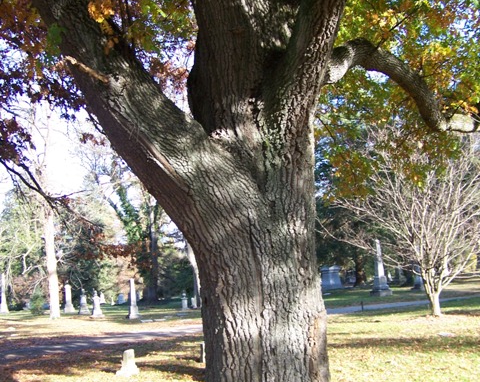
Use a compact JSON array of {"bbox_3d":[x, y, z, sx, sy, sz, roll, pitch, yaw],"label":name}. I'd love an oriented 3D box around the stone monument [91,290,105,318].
[{"bbox_3d":[-7.199,5.731,32.855,0.530,1.380,0.530,0,-8,-27],"label":"stone monument"}]

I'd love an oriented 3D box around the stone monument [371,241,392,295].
[{"bbox_3d":[8.060,4.395,36.888,0.720,3.130,0.720,0,-8,-27],"label":"stone monument"}]

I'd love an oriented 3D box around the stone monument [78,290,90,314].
[{"bbox_3d":[-8.754,6.286,36.598,0.530,1.430,0.530,0,-8,-27],"label":"stone monument"}]

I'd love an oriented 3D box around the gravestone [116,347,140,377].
[{"bbox_3d":[-1.982,3.033,11.466,0.330,0.470,0.280,2,-9,-35],"label":"gravestone"}]

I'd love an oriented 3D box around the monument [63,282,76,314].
[{"bbox_3d":[-10.532,6.636,40.079,0.580,1.850,0.580,0,-8,-27],"label":"monument"}]

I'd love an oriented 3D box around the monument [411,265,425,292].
[{"bbox_3d":[11.051,5.402,40.184,0.550,1.700,0.550,0,-8,-27],"label":"monument"}]

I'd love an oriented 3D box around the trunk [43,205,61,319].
[{"bbox_3d":[-10.115,3.818,34.811,0.570,6.000,0.570,-4,-8,0],"label":"trunk"}]

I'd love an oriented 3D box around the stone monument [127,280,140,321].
[{"bbox_3d":[-4.795,4.911,29.328,0.450,1.750,0.450,0,-8,-27],"label":"stone monument"}]

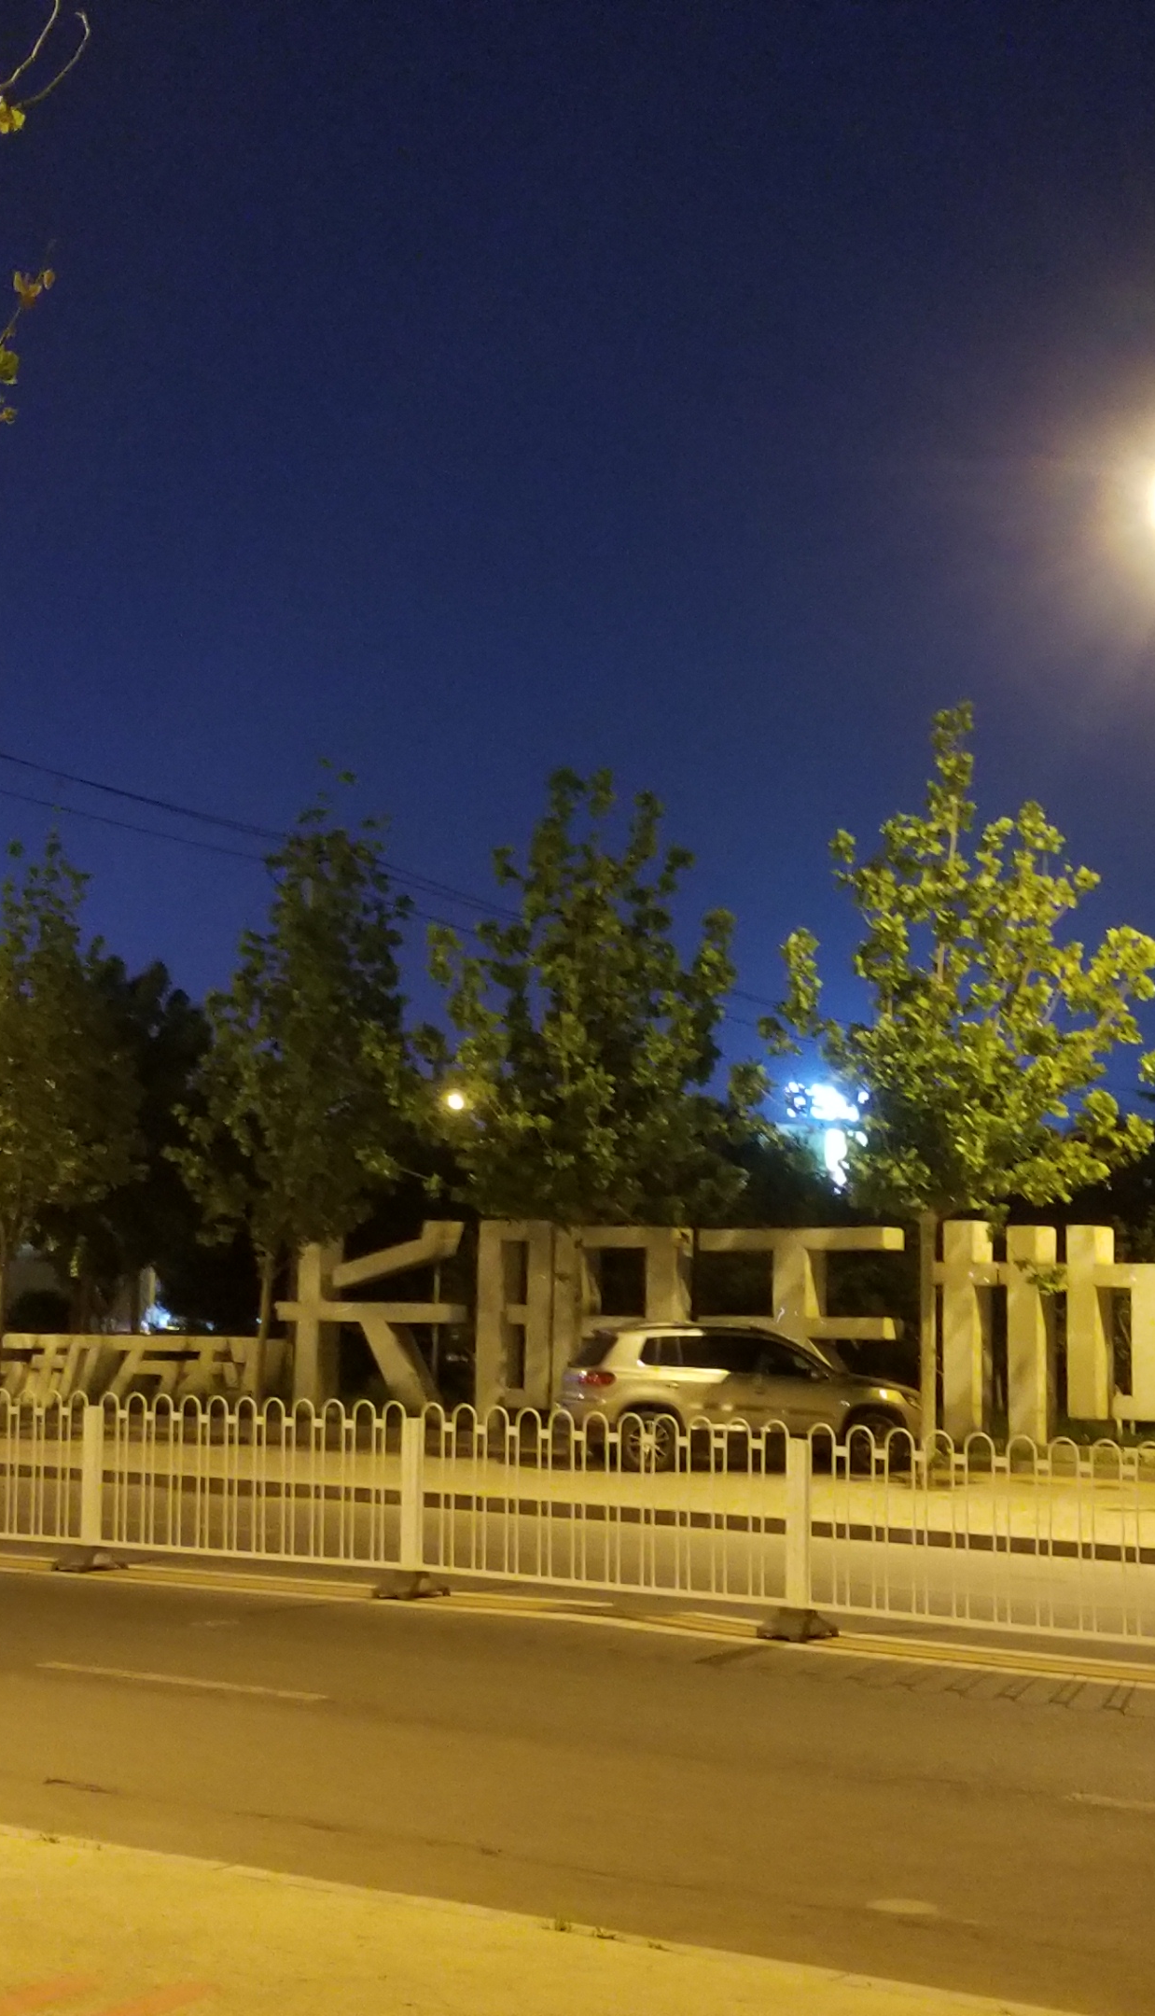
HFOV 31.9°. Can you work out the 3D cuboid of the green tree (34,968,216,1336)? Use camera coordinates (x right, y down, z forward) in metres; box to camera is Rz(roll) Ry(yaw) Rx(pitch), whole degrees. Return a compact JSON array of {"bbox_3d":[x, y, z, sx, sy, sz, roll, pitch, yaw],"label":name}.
[{"bbox_3d":[-7.858,2.862,34.924,3.172,7.508,3.013,2,-7,-12],"label":"green tree"}]

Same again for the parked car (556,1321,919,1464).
[{"bbox_3d":[1.910,4.608,24.218,4.480,1.680,1.810,2,-7,-10],"label":"parked car"}]

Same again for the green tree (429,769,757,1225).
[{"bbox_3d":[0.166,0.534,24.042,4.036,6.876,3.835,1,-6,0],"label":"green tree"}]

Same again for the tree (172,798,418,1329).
[{"bbox_3d":[-3.638,1.381,25.901,3.088,8.374,2.934,2,-7,-8],"label":"tree"}]

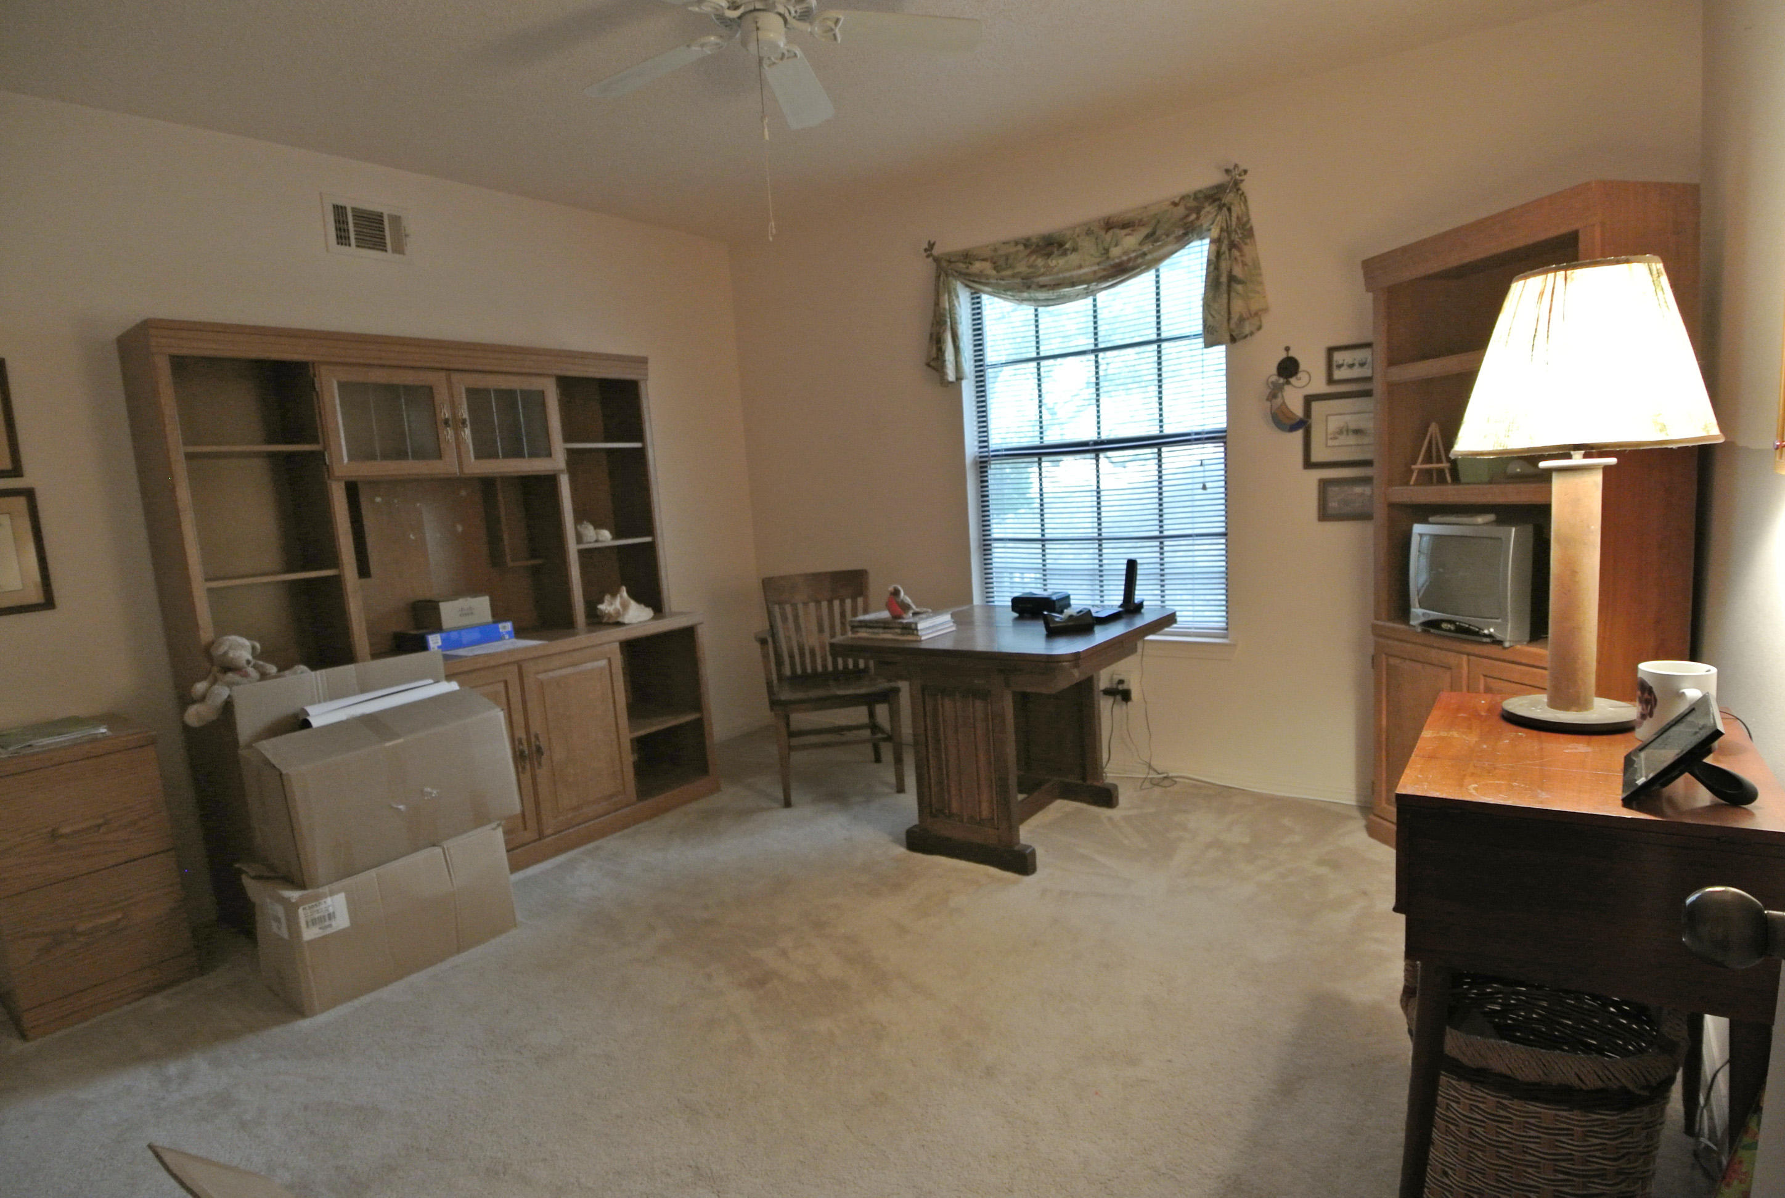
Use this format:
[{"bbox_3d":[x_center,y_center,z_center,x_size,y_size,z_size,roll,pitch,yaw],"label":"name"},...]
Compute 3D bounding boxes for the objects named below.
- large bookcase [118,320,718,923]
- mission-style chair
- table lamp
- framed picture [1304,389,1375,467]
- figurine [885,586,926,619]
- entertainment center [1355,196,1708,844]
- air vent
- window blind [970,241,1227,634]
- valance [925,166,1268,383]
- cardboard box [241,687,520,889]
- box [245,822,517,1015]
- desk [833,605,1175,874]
[{"bbox_3d":[-1.483,0.025,3.224,0.540,1.825,1.680,2,10,35],"label":"large bookcase"},{"bbox_3d":[-0.267,0.349,3.699,0.546,0.856,0.521,-5,8,-11],"label":"mission-style chair"},{"bbox_3d":[1.027,-0.154,1.337,0.346,0.697,0.346,2,9,37],"label":"table lamp"},{"bbox_3d":[1.520,-0.562,2.957,0.312,0.253,0.019,2,9,37],"label":"framed picture"},{"bbox_3d":[0.057,0.003,3.045,0.155,0.114,0.068,-10,10,-38],"label":"figurine"},{"bbox_3d":[1.677,-0.088,2.420,0.322,1.818,0.781,-5,8,-9],"label":"entertainment center"},{"bbox_3d":[-1.797,-1.271,3.082,0.025,0.198,0.295,2,9,37],"label":"air vent"},{"bbox_3d":[0.818,-0.630,3.618,1.104,1.507,0.050,2,9,37],"label":"window blind"},{"bbox_3d":[0.707,-1.194,3.421,1.411,0.599,0.087,2,9,37],"label":"valance"},{"bbox_3d":[-1.405,0.504,2.481,0.339,0.341,0.604,2,9,37],"label":"cardboard box"},{"bbox_3d":[-1.412,0.835,2.486,0.331,0.329,0.580,2,9,37],"label":"box"},{"bbox_3d":[0.419,0.446,3.137,0.874,0.723,0.862,2,9,37],"label":"desk"}]

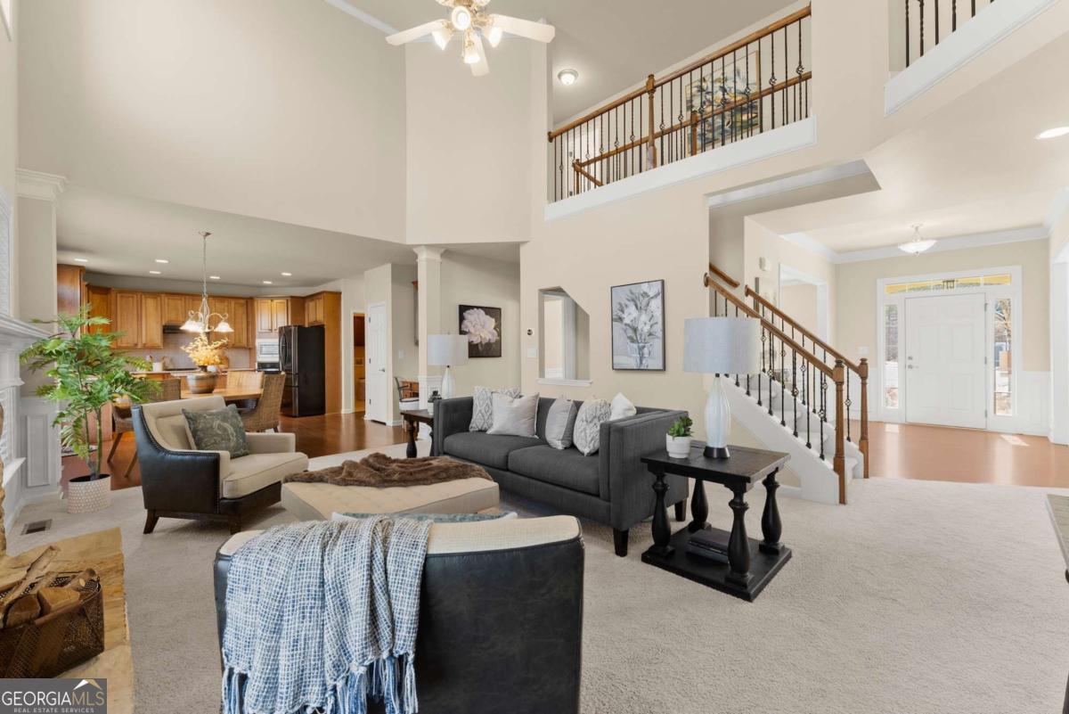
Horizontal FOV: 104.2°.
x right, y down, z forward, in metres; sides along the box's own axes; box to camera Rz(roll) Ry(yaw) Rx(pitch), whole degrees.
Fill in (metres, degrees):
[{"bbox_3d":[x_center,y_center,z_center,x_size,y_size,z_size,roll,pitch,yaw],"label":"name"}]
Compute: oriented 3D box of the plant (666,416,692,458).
[{"bbox_3d":[0.809,0.437,2.291,0.140,0.222,0.145,-1,0,-44],"label":"plant"}]

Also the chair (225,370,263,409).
[{"bbox_3d":[-4.345,0.695,6.102,0.500,0.950,0.620,0,0,-13],"label":"chair"}]

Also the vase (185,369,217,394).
[{"bbox_3d":[-3.793,0.281,4.750,0.280,0.260,0.280,-1,0,-44],"label":"vase"}]

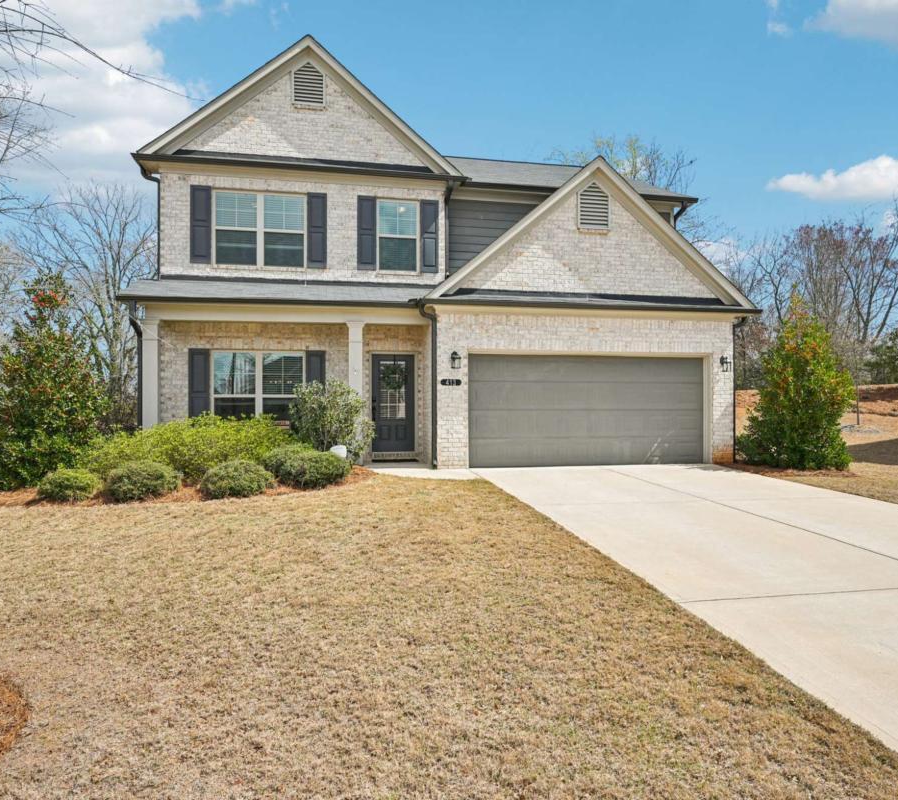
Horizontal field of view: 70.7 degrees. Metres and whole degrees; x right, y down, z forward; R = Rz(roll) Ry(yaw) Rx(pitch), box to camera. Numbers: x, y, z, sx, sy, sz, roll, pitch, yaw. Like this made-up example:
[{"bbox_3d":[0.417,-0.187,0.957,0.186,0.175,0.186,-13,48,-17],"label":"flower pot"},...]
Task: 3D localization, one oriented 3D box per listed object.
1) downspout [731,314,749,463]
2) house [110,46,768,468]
[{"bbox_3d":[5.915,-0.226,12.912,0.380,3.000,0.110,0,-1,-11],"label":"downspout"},{"bbox_3d":[-0.929,-2.983,17.770,11.970,8.650,13.000,0,-1,-11],"label":"house"}]

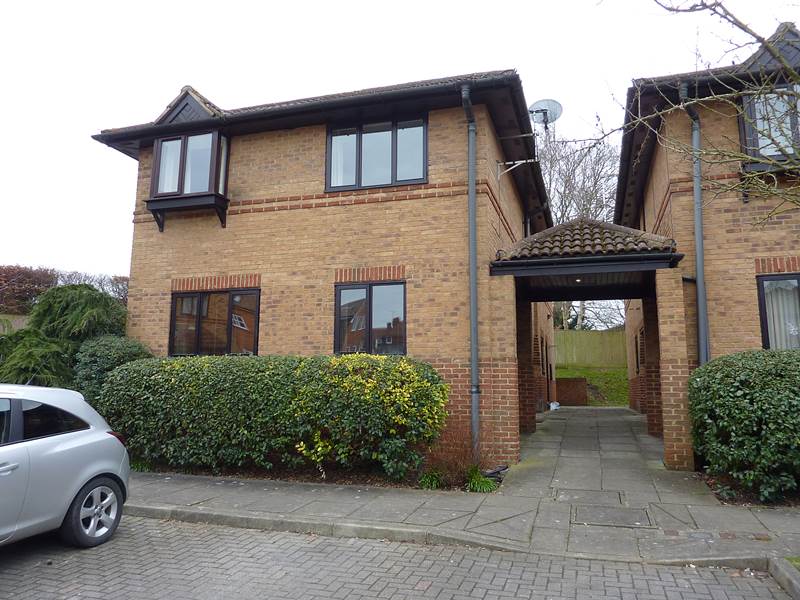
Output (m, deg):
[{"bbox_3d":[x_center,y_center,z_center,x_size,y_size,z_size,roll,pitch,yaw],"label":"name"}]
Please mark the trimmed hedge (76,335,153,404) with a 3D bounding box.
[{"bbox_3d":[-4.486,1.469,8.987,1.700,1.870,1.500,-2,-9,18],"label":"trimmed hedge"}]

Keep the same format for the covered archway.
[{"bbox_3d":[2.863,0.559,8.915,2.600,3.660,3.100,-2,-9,18],"label":"covered archway"}]

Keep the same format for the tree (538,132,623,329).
[{"bbox_3d":[10.462,-2.888,33.129,7.000,13.800,7.000,-2,-9,18],"label":"tree"}]

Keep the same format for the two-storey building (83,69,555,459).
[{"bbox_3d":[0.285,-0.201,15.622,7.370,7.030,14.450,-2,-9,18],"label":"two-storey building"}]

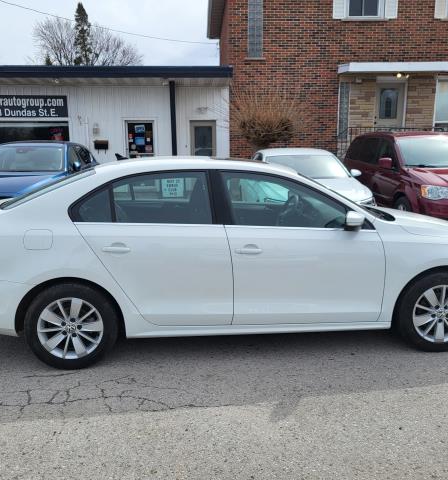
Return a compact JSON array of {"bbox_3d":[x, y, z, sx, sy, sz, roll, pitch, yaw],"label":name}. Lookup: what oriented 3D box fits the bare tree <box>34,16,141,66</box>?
[{"bbox_3d":[-10.721,-11.983,38.371,8.800,11.200,8.600,0,12,0],"label":"bare tree"}]

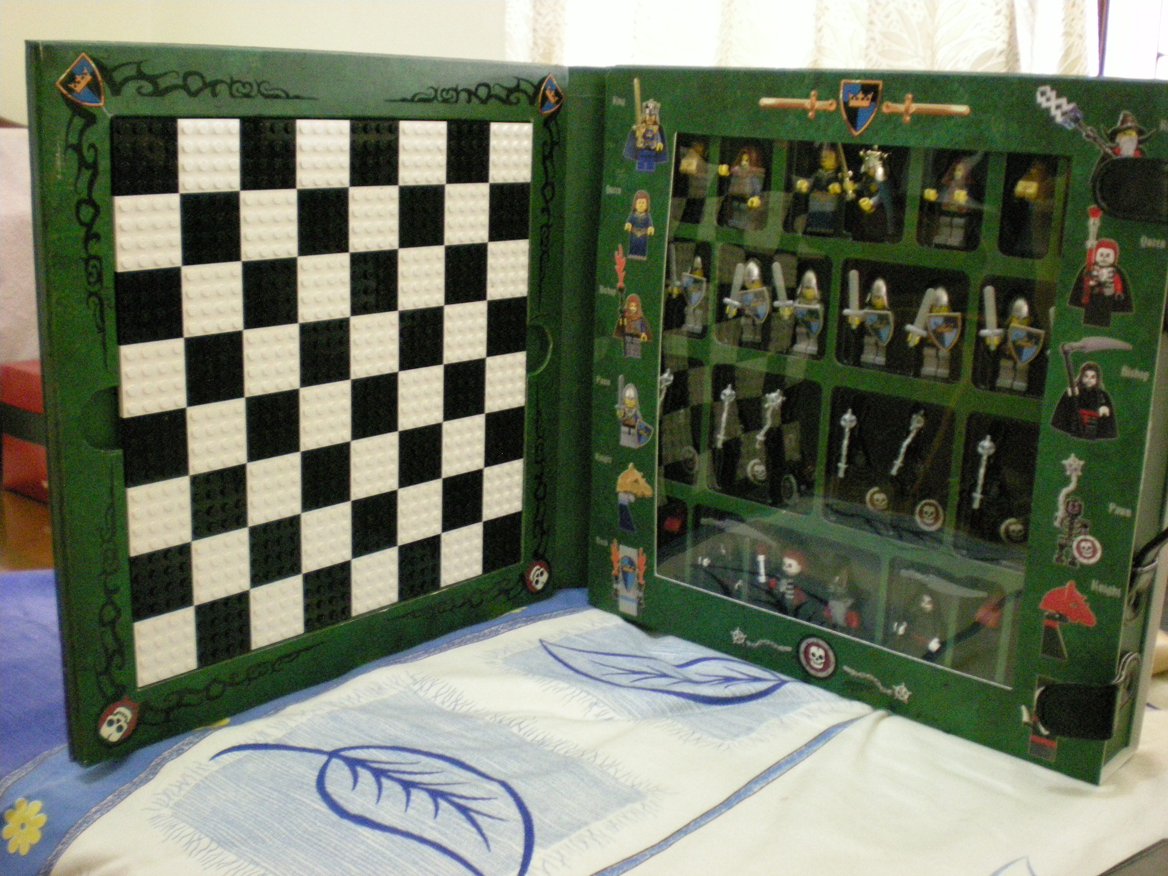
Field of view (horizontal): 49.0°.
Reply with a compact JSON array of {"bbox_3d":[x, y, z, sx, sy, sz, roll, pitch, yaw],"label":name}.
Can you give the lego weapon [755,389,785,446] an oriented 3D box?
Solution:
[{"bbox_3d":[0.100,-0.011,0.701,0.011,0.035,0.009,29,26,32],"label":"lego weapon"}]

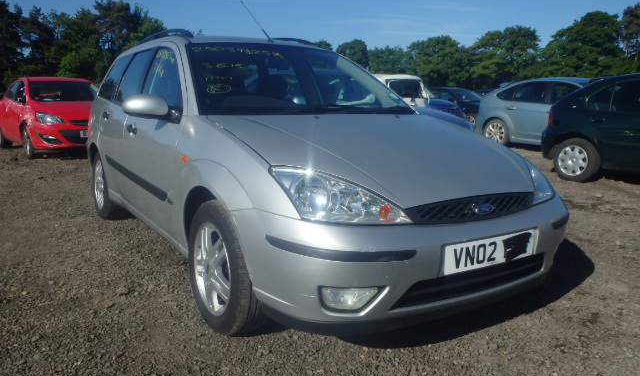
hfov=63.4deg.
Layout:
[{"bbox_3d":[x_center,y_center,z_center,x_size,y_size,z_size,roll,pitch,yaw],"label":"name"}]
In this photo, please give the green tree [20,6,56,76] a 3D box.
[{"bbox_3d":[-23.216,-10.589,42.696,3.407,8.388,3.407,-5,11,-28],"label":"green tree"}]

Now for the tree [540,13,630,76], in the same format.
[{"bbox_3d":[21.735,-10.226,42.703,7.464,8.466,7.464,5,11,26],"label":"tree"}]

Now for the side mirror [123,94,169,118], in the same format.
[{"bbox_3d":[-0.924,-0.437,2.750,0.220,0.130,0.125,-5,11,-32],"label":"side mirror"}]

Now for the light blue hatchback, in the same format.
[{"bbox_3d":[5.270,-1.480,10.550,1.830,1.480,4.330,-6,11,-33],"label":"light blue hatchback"}]

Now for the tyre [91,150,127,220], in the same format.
[{"bbox_3d":[-1.800,-0.030,4.483,0.200,0.610,0.610,-5,11,-32],"label":"tyre"}]

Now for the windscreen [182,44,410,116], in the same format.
[{"bbox_3d":[-0.118,-0.680,3.086,1.420,0.180,0.860,-5,42,-32],"label":"windscreen"}]

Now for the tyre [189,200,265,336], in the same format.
[{"bbox_3d":[-0.409,0.354,2.318,0.200,0.605,0.605,-5,11,-32],"label":"tyre"}]

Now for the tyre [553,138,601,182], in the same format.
[{"bbox_3d":[3.554,-0.379,7.145,0.185,0.595,0.595,-5,11,-32],"label":"tyre"}]

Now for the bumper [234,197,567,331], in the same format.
[{"bbox_3d":[0.518,0.258,2.214,1.680,0.460,0.580,-5,11,-32],"label":"bumper"}]

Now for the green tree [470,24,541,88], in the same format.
[{"bbox_3d":[17.019,-10.827,48.679,6.861,8.407,6.861,4,10,18],"label":"green tree"}]

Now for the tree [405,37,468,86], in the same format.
[{"bbox_3d":[11.944,-11.507,52.625,6.428,7.526,6.428,3,10,12],"label":"tree"}]

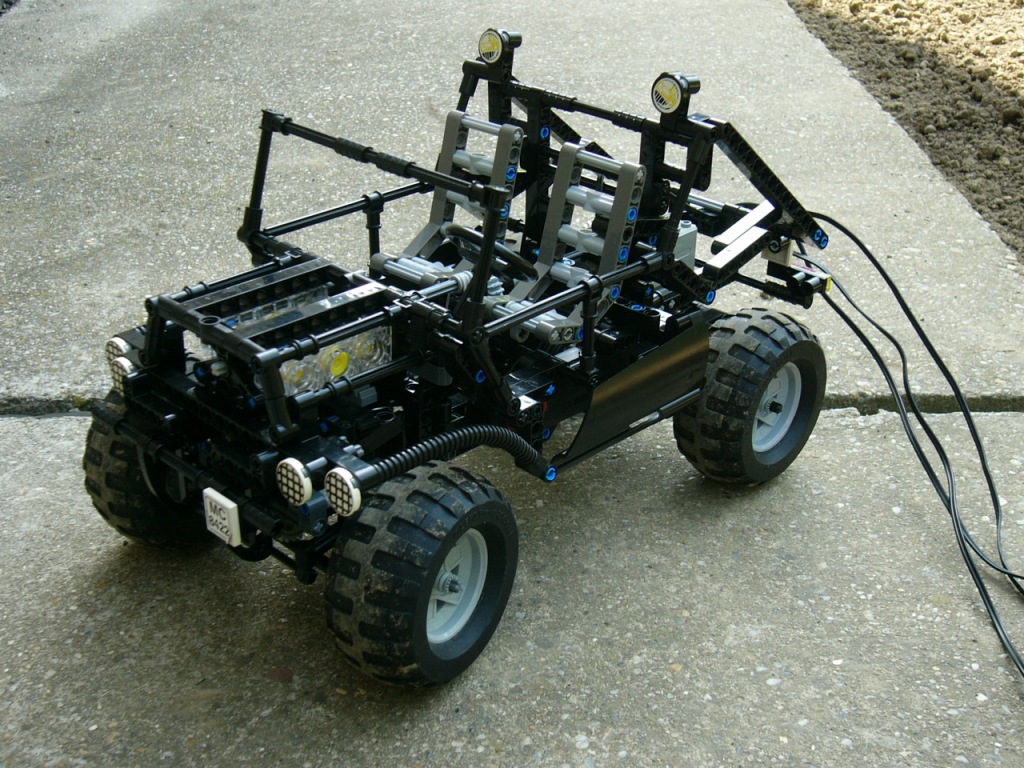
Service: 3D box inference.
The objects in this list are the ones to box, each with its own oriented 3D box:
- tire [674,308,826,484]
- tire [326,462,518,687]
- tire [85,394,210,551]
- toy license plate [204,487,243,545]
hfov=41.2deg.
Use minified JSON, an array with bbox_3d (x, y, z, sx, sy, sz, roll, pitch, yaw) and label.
[{"bbox_3d":[0.107,0.006,0.610,0.037,0.081,0.081,24,35,38],"label":"tire"},{"bbox_3d":[-0.031,0.068,0.487,0.037,0.081,0.081,17,31,28],"label":"tire"},{"bbox_3d":[-0.137,0.028,0.563,0.037,0.081,0.081,18,32,30],"label":"tire"},{"bbox_3d":[-0.102,0.047,0.477,0.016,0.016,0.003,24,35,38],"label":"toy license plate"}]

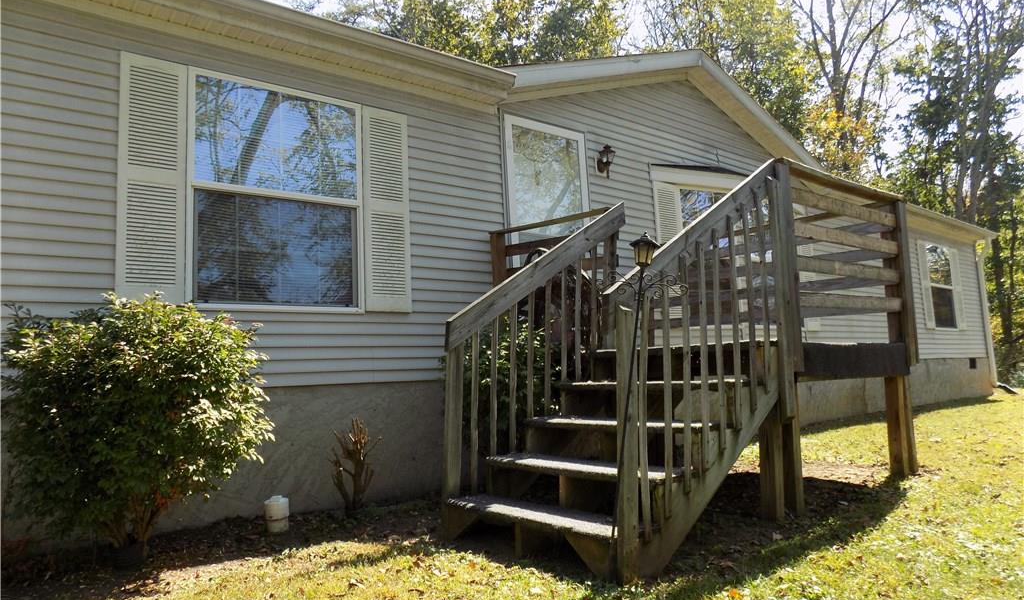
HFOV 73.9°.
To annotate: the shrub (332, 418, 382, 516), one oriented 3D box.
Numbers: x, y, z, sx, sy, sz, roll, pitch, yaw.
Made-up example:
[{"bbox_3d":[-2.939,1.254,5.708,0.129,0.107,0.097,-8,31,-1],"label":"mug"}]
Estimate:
[{"bbox_3d":[-1.035,1.084,4.466,0.325,0.633,0.295,3,-7,-37],"label":"shrub"}]

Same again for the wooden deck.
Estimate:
[{"bbox_3d":[0.720,0.310,4.588,2.916,1.956,2.540,3,-7,-37],"label":"wooden deck"}]

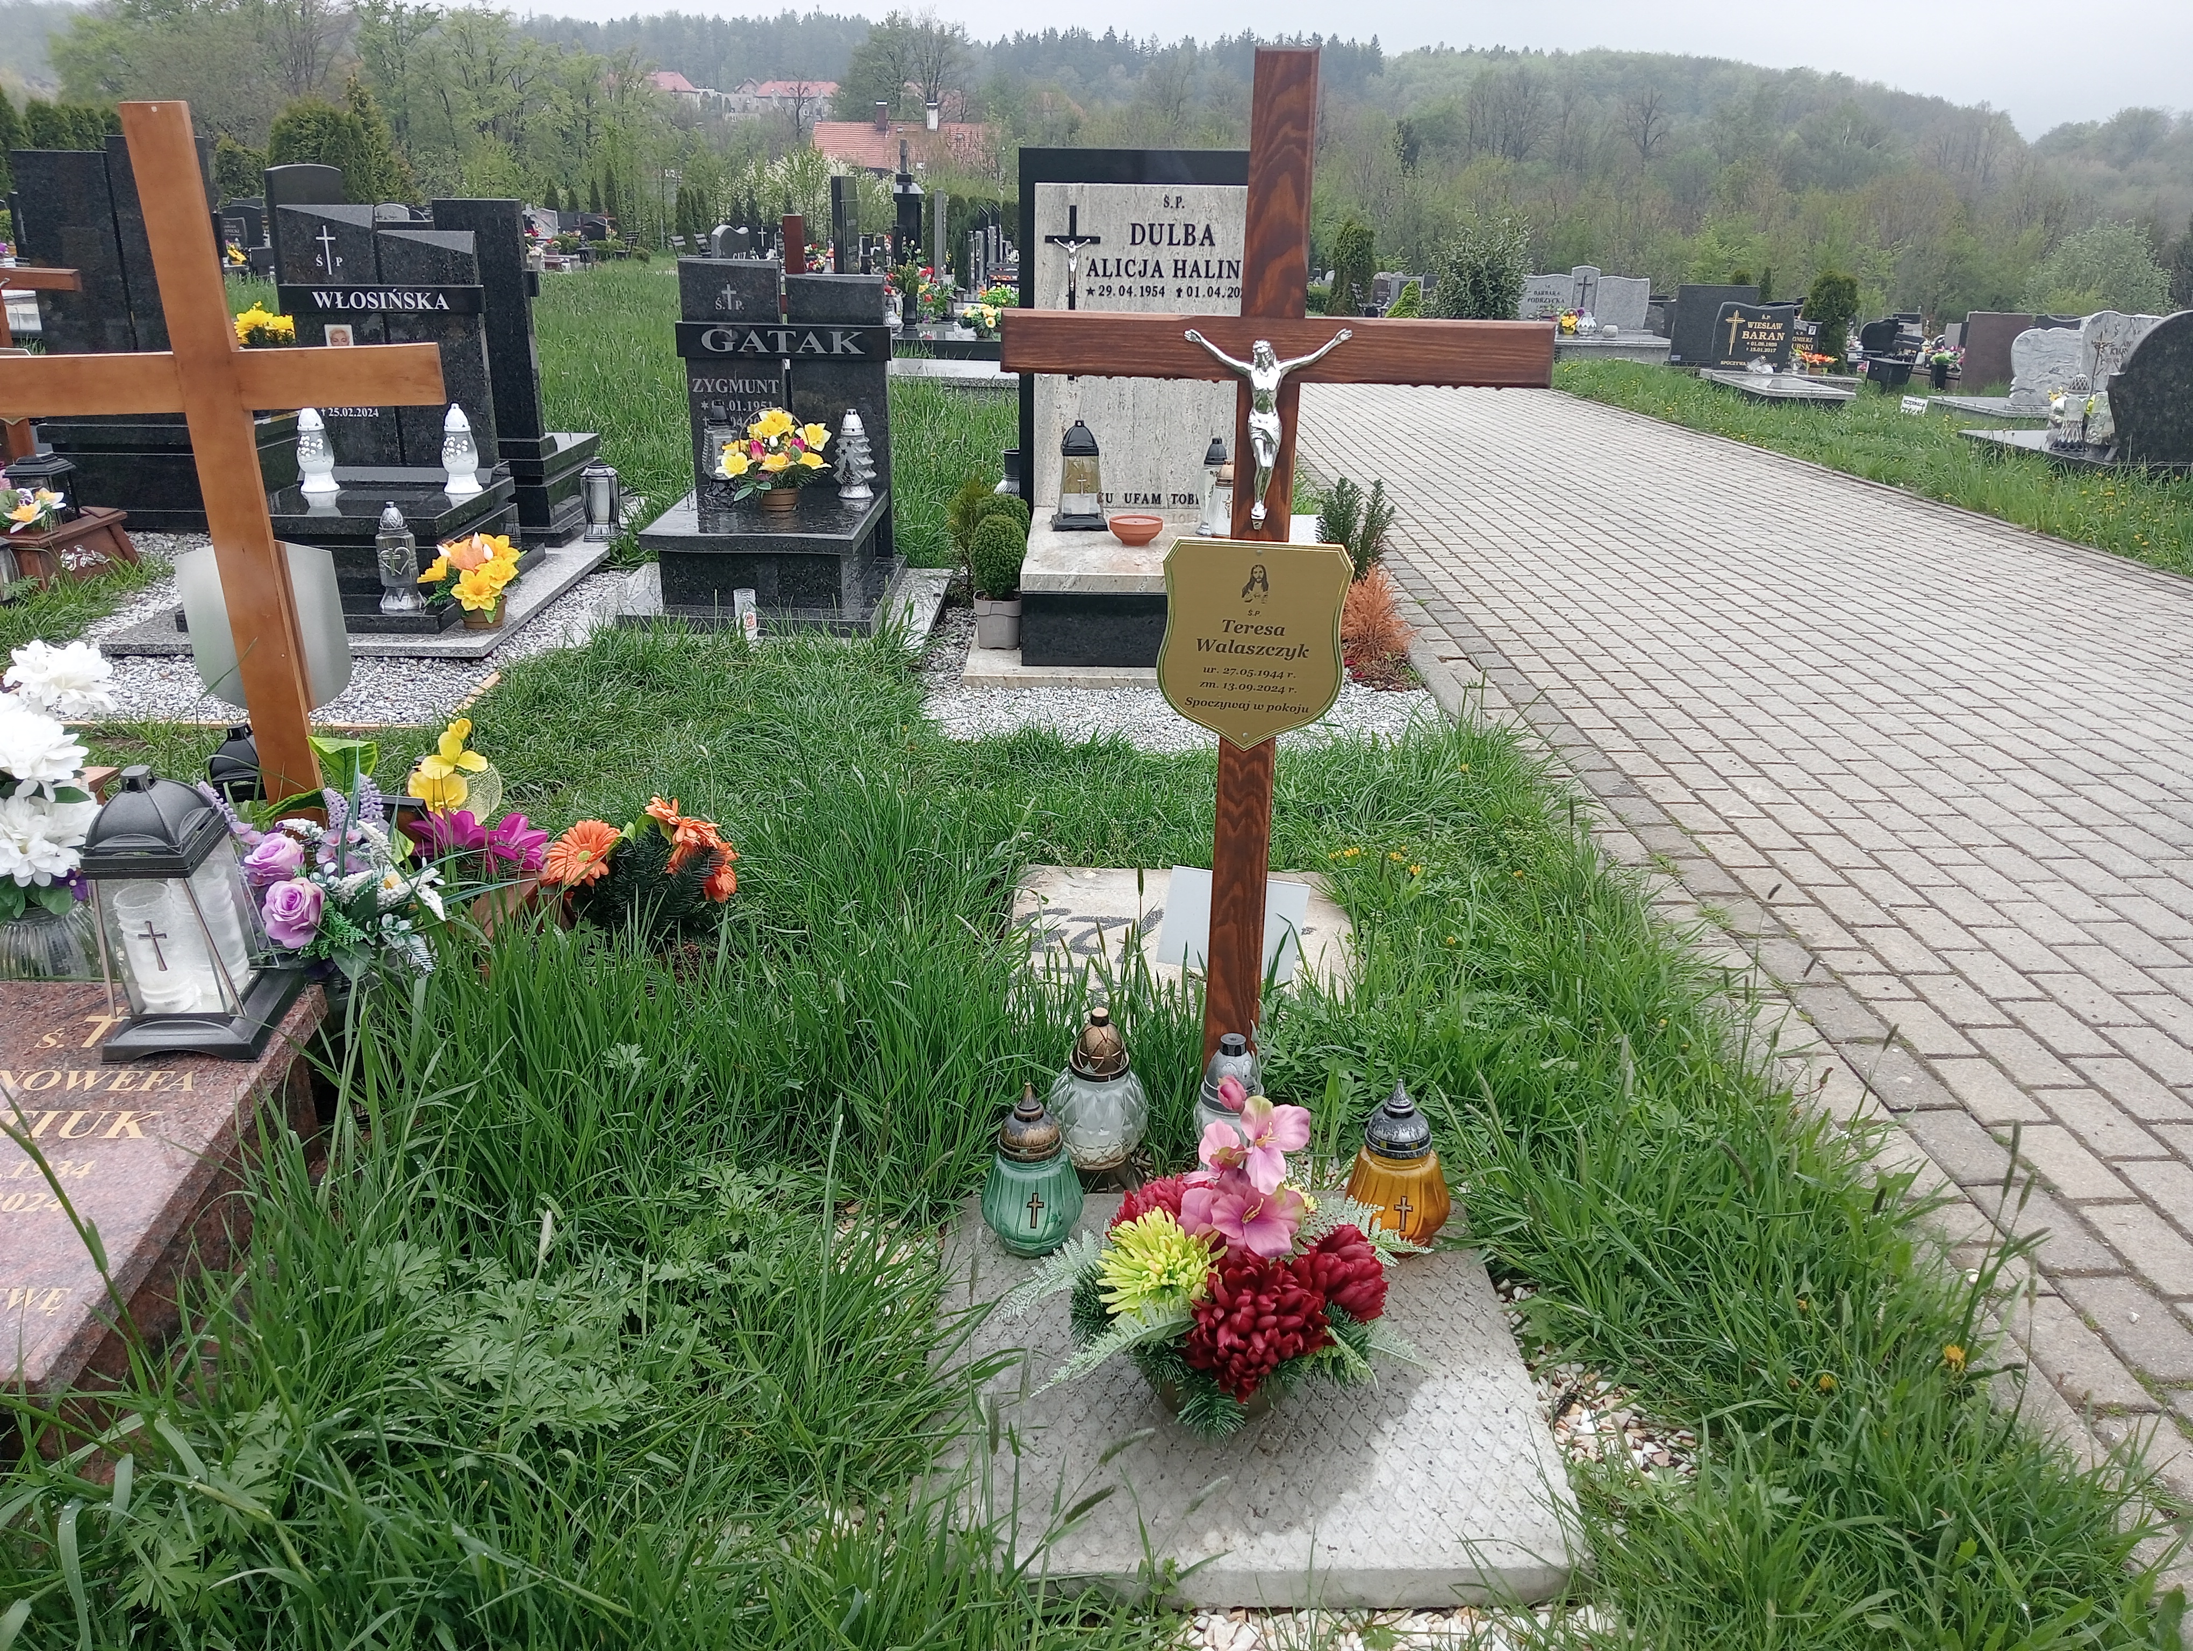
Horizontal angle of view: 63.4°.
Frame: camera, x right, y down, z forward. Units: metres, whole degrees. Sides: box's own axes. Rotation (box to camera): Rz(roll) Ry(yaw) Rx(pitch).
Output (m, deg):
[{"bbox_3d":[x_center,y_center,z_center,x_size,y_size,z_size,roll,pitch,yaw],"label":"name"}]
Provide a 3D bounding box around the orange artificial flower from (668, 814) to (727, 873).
[{"bbox_3d":[-0.592,0.027,2.636,0.083,0.078,0.065,-11,24,-28],"label":"orange artificial flower"}]

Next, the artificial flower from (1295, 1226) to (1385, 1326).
[{"bbox_3d":[0.213,0.392,1.551,0.075,0.075,0.075,-13,25,-32],"label":"artificial flower"}]

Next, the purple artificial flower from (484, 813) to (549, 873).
[{"bbox_3d":[-0.813,0.023,2.490,0.090,0.078,0.075,-2,18,-8],"label":"purple artificial flower"}]

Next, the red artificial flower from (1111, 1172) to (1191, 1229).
[{"bbox_3d":[0.056,0.343,1.600,0.090,0.066,0.080,4,18,10],"label":"red artificial flower"}]

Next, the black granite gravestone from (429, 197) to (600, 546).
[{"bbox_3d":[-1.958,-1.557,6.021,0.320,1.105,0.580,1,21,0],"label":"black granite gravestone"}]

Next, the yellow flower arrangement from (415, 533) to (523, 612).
[{"bbox_3d":[-1.782,-0.713,5.050,0.290,0.245,0.250,-2,18,-8],"label":"yellow flower arrangement"}]

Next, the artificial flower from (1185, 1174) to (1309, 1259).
[{"bbox_3d":[0.129,0.338,1.540,0.106,0.072,0.070,0,18,-3],"label":"artificial flower"}]

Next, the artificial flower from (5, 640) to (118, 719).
[{"bbox_3d":[-1.183,-0.167,2.030,0.120,0.081,0.110,-3,21,-9],"label":"artificial flower"}]

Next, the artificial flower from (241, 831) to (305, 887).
[{"bbox_3d":[-0.966,0.040,2.087,0.069,0.060,0.060,6,22,14],"label":"artificial flower"}]

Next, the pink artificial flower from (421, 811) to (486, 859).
[{"bbox_3d":[-0.912,0.013,2.520,0.095,0.068,0.080,-1,18,-5],"label":"pink artificial flower"}]

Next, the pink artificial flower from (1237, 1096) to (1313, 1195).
[{"bbox_3d":[0.152,0.271,1.505,0.059,0.079,0.050,-3,21,-9],"label":"pink artificial flower"}]

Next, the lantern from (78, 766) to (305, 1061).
[{"bbox_3d":[-0.990,0.081,1.912,0.165,0.310,0.165,-2,27,-1],"label":"lantern"}]

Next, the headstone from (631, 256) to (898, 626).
[{"bbox_3d":[-0.961,-1.115,5.135,0.710,0.940,0.820,1,21,0],"label":"headstone"}]

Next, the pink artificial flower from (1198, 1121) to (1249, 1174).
[{"bbox_3d":[0.108,0.276,1.529,0.041,0.043,0.040,10,23,23],"label":"pink artificial flower"}]

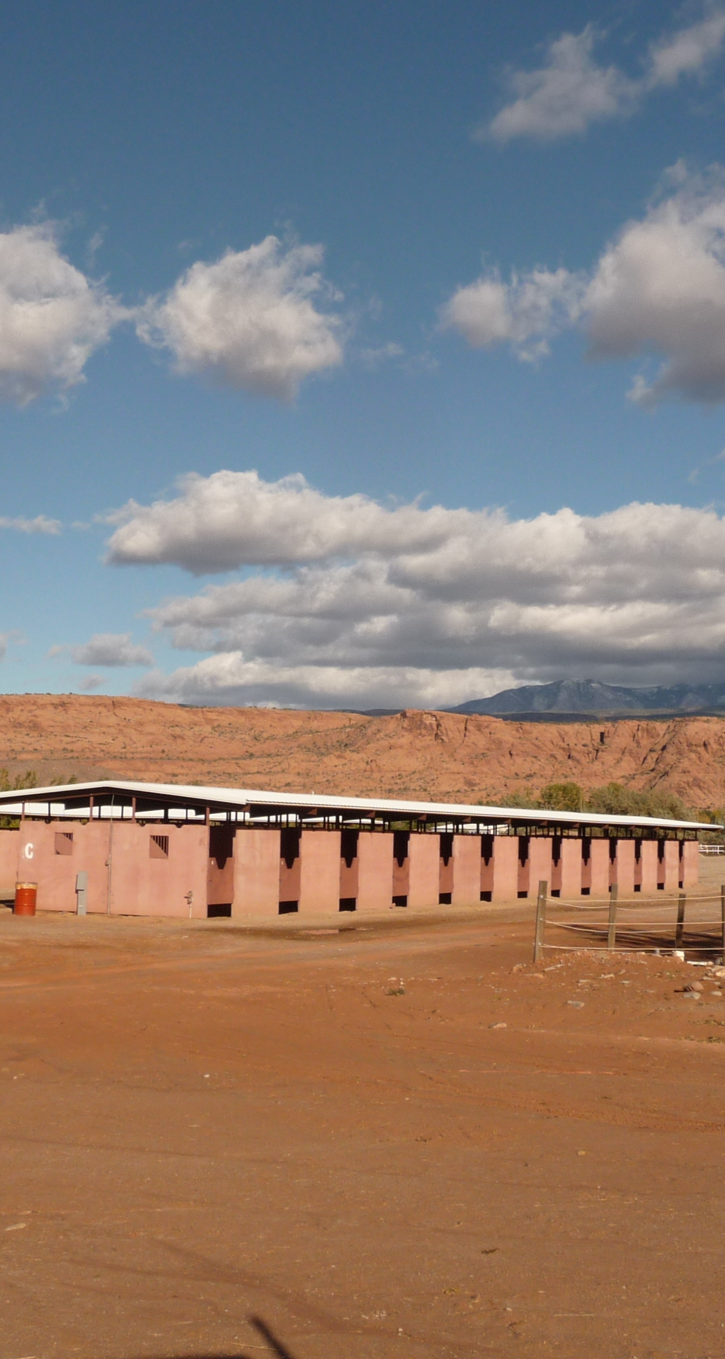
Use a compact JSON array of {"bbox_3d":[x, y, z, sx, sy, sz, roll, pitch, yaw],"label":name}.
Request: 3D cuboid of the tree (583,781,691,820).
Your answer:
[{"bbox_3d":[31.219,16.017,184.593,12.427,8.672,11.184,0,-5,10],"label":"tree"}]

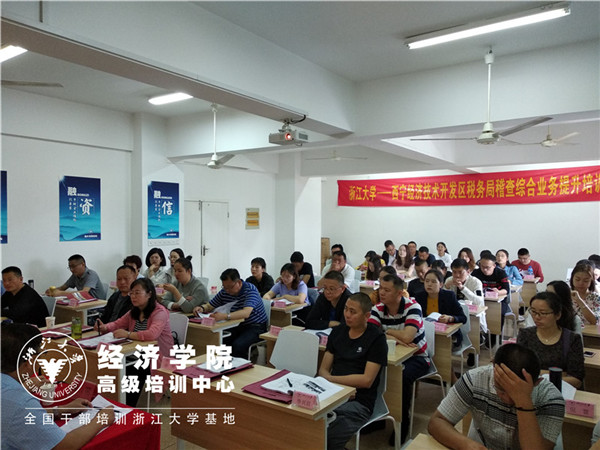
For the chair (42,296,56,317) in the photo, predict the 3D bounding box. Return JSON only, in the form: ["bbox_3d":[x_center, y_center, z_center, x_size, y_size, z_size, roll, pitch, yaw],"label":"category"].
[{"bbox_3d":[-2.743,1.185,4.505,0.460,0.860,0.520,1,1,35],"label":"chair"}]

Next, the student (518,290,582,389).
[{"bbox_3d":[1.377,1.018,2.630,0.475,1.238,0.733,1,1,35],"label":"student"}]

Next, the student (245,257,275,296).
[{"bbox_3d":[-0.538,1.016,5.467,0.520,1.214,0.750,1,1,34],"label":"student"}]

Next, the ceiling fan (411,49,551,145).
[{"bbox_3d":[1.743,-1.179,4.122,1.400,0.838,1.400,1,1,34],"label":"ceiling fan"}]

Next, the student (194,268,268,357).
[{"bbox_3d":[-0.671,1.044,4.482,0.544,1.216,0.733,1,2,35],"label":"student"}]

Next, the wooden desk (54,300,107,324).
[{"bbox_3d":[-2.675,1.251,5.239,1.170,0.750,0.420,1,1,31],"label":"wooden desk"}]

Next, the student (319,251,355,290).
[{"bbox_3d":[0.415,0.970,5.760,0.505,1.247,0.723,1,1,35],"label":"student"}]

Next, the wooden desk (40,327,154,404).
[{"bbox_3d":[-1.718,1.292,3.723,1.155,0.750,0.424,1,2,35],"label":"wooden desk"}]

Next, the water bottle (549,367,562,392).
[{"bbox_3d":[1.335,0.834,2.350,0.072,0.185,0.072,1,1,34],"label":"water bottle"}]

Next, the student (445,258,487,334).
[{"bbox_3d":[1.875,1.013,5.225,0.520,1.250,0.720,1,1,33],"label":"student"}]

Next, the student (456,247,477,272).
[{"bbox_3d":[2.569,0.985,7.011,0.470,1.250,0.700,1,1,33],"label":"student"}]

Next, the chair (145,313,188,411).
[{"bbox_3d":[-1.280,1.236,3.941,0.455,0.854,0.505,1,2,35],"label":"chair"}]

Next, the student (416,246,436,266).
[{"bbox_3d":[2.313,0.997,8.316,0.520,1.180,0.700,1,1,33],"label":"student"}]

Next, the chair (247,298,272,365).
[{"bbox_3d":[-0.614,1.254,4.765,0.480,0.830,0.540,1,1,35],"label":"chair"}]

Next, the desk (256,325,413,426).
[{"bbox_3d":[0.287,1.315,3.639,1.210,0.750,0.430,1,1,35],"label":"desk"}]

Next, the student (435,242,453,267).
[{"bbox_3d":[2.735,0.973,8.766,0.460,1.230,0.660,1,1,29],"label":"student"}]

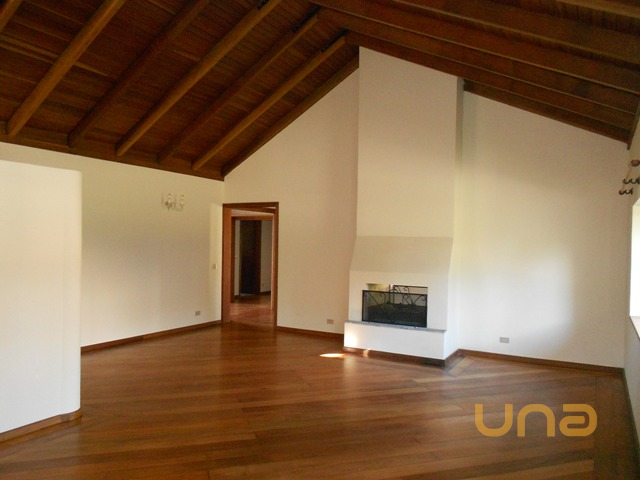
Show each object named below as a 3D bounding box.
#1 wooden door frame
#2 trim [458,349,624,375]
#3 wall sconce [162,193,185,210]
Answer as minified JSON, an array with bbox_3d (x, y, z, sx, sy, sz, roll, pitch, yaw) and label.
[{"bbox_3d":[-1.198,0.447,8.391,1.200,2.175,0.160,1,0,29],"label":"wooden door frame"},{"bbox_3d":[2.740,1.546,6.132,1.940,0.090,0.025,1,0,29],"label":"trim"},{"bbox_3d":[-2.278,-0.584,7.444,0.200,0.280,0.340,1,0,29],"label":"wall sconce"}]

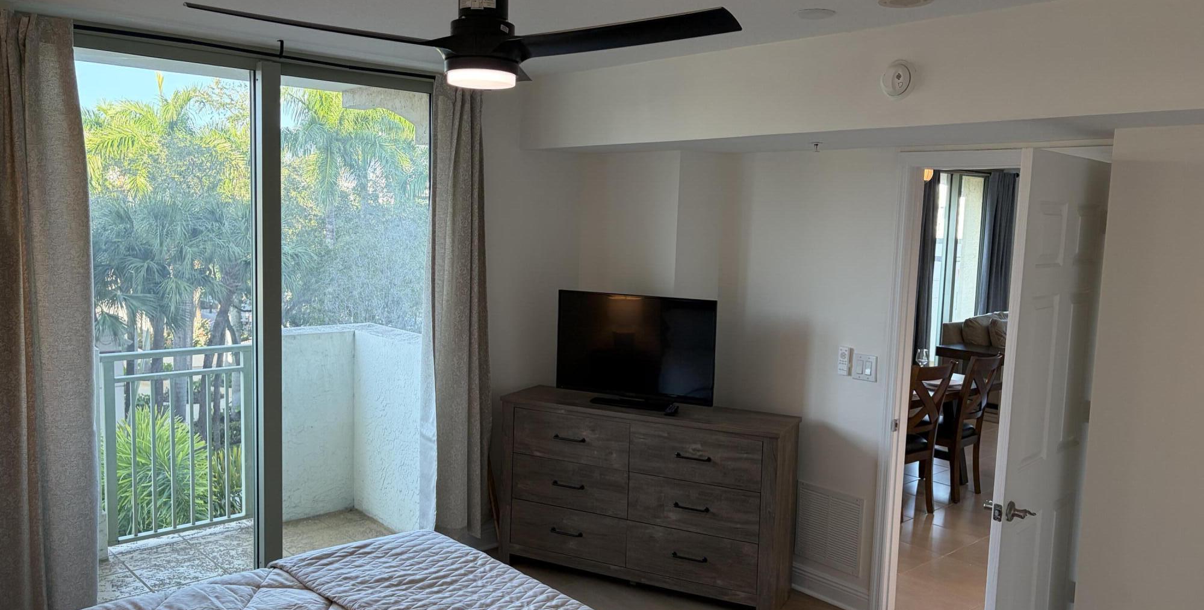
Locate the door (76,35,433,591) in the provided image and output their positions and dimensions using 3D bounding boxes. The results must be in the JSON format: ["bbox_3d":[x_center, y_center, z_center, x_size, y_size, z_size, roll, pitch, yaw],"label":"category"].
[{"bbox_3d":[-1.515,0.136,4.137,1.780,2.482,0.102,-3,7,-42],"label":"door"}]

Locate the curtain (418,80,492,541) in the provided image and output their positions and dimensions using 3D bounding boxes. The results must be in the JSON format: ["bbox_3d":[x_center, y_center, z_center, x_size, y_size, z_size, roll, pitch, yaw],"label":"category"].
[{"bbox_3d":[-0.751,0.057,4.674,0.411,2.402,0.118,-3,7,-42],"label":"curtain"}]

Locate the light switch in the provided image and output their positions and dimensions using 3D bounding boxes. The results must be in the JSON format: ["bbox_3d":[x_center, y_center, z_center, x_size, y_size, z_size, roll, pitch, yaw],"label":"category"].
[{"bbox_3d":[1.232,0.294,4.235,0.015,0.121,0.124,-3,7,-42],"label":"light switch"}]

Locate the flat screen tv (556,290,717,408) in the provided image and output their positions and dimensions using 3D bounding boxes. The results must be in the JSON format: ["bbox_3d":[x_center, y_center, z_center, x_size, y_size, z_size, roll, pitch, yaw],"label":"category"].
[{"bbox_3d":[0.169,0.234,4.680,0.870,0.556,0.180,4,6,23],"label":"flat screen tv"}]

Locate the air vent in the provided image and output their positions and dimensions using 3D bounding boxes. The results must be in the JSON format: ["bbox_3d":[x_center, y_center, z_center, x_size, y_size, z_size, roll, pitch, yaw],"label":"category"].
[{"bbox_3d":[1.107,1.093,4.426,0.018,0.381,0.382,-3,7,-42],"label":"air vent"}]

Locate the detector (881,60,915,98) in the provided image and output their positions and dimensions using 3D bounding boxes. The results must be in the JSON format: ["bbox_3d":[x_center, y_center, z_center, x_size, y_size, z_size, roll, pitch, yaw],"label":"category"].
[{"bbox_3d":[1.023,-0.781,3.128,0.045,0.131,0.131,-3,7,-42],"label":"detector"}]

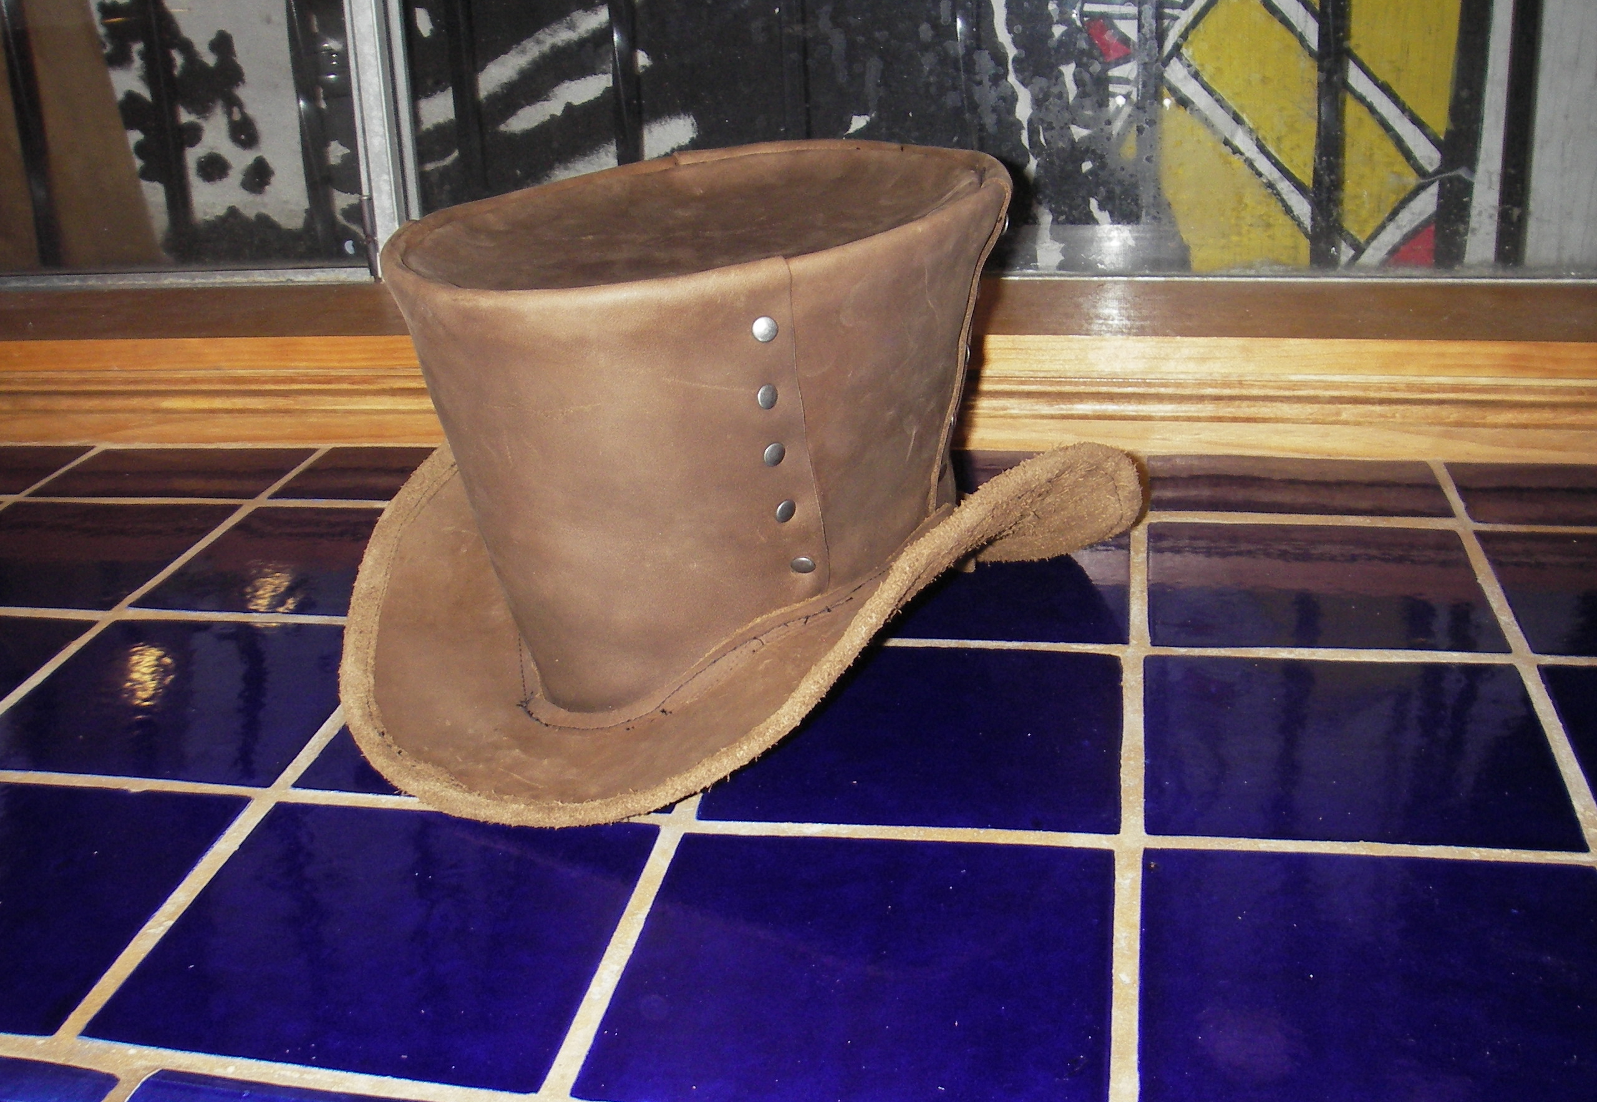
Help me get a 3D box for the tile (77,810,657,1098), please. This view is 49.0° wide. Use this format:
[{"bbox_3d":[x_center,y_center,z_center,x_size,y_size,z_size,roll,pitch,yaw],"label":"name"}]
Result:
[{"bbox_3d":[-0.137,0.131,0.594,0.152,0.010,0.145,1,23,11],"label":"tile"}]

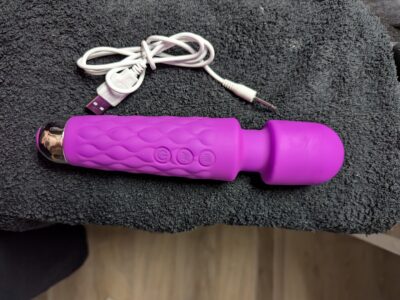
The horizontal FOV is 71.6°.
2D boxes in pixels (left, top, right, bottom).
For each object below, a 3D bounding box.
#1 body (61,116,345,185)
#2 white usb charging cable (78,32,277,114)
[{"bbox_3d":[-0.007,-0.001,0.183,0.198,0.041,0.042,3,85,0],"label":"body"},{"bbox_3d":[-0.017,-0.057,0.205,0.147,0.014,0.065,0,82,-1],"label":"white usb charging cable"}]

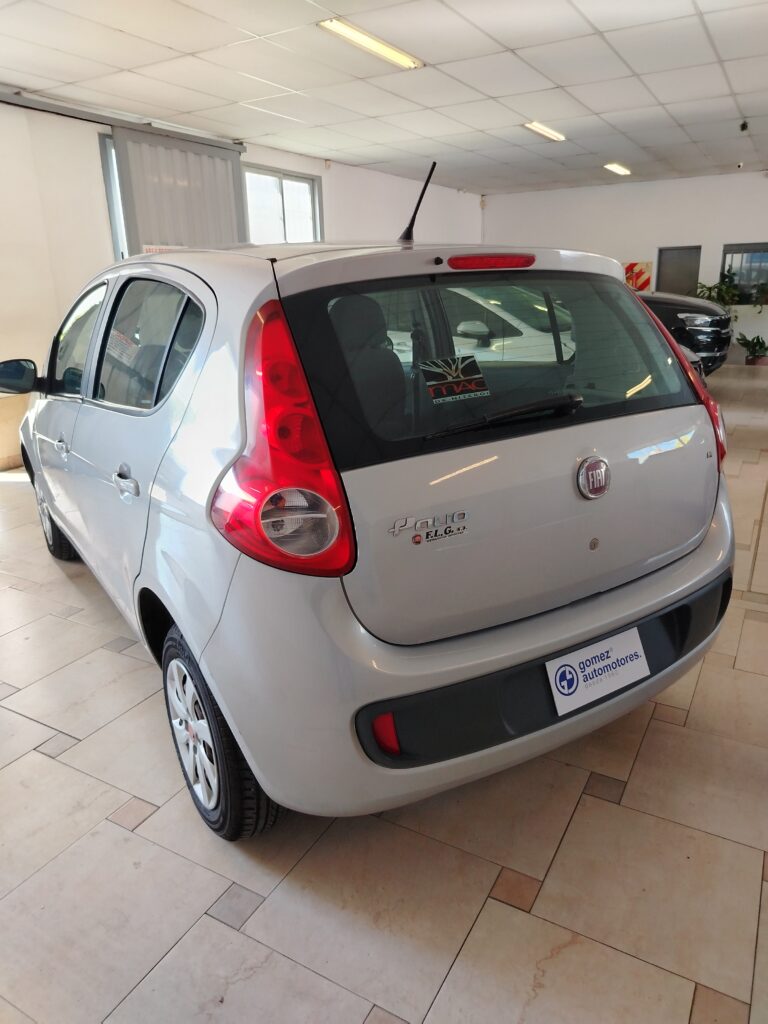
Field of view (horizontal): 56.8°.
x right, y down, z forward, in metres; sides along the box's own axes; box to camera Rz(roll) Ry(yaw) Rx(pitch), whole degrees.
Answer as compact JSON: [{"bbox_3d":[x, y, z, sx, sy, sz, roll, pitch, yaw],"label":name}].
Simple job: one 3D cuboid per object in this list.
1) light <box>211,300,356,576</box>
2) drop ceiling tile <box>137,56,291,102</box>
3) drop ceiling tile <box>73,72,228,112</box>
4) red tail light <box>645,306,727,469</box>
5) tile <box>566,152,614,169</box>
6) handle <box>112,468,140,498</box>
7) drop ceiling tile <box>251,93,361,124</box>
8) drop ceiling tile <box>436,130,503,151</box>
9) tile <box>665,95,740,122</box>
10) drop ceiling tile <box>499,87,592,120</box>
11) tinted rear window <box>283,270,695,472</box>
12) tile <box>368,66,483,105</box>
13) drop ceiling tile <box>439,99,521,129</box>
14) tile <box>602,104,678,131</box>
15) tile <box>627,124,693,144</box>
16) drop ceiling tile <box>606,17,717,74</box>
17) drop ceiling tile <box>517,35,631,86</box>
[{"bbox_3d":[-0.219,-0.136,1.366,0.253,0.520,0.316,-8,19,-19],"label":"light"},{"bbox_3d":[-1.273,-3.291,5.411,0.600,0.020,1.200,8,21,28],"label":"drop ceiling tile"},{"bbox_3d":[-1.778,-3.335,5.643,0.607,0.020,1.215,8,20,28],"label":"drop ceiling tile"},{"bbox_3d":[0.899,-0.400,2.061,0.250,0.520,0.340,-13,21,-31],"label":"red tail light"},{"bbox_3d":[2.803,-4.896,9.922,0.600,0.020,1.200,8,21,28],"label":"tile"},{"bbox_3d":[-0.658,-0.071,1.812,0.045,0.050,0.180,-13,21,-31],"label":"handle"},{"bbox_3d":[-0.675,-3.657,6.459,0.605,0.020,1.210,8,20,28],"label":"drop ceiling tile"},{"bbox_3d":[1.050,-4.220,8.081,0.607,0.020,1.215,8,20,28],"label":"drop ceiling tile"},{"bbox_3d":[3.183,-3.970,7.023,0.600,0.020,1.200,8,21,28],"label":"tile"},{"bbox_3d":[1.522,-3.768,6.582,0.600,0.020,1.200,8,21,28],"label":"drop ceiling tile"},{"bbox_3d":[0.327,-0.376,1.670,1.109,0.451,0.087,-13,-17,-31],"label":"tinted rear window"},{"bbox_3d":[0.389,-3.492,5.852,0.600,0.020,1.200,8,21,28],"label":"tile"},{"bbox_3d":[0.986,-3.850,6.884,0.605,0.020,1.210,8,20,28],"label":"drop ceiling tile"},{"bbox_3d":[2.654,-4.045,7.311,0.600,0.020,1.200,8,21,28],"label":"tile"},{"bbox_3d":[3.213,-4.342,8.230,0.607,0.020,1.215,8,20,28],"label":"tile"},{"bbox_3d":[1.981,-3.279,5.008,0.605,0.020,1.210,8,20,28],"label":"drop ceiling tile"},{"bbox_3d":[1.450,-3.354,5.298,0.605,0.020,1.210,8,20,28],"label":"drop ceiling tile"}]

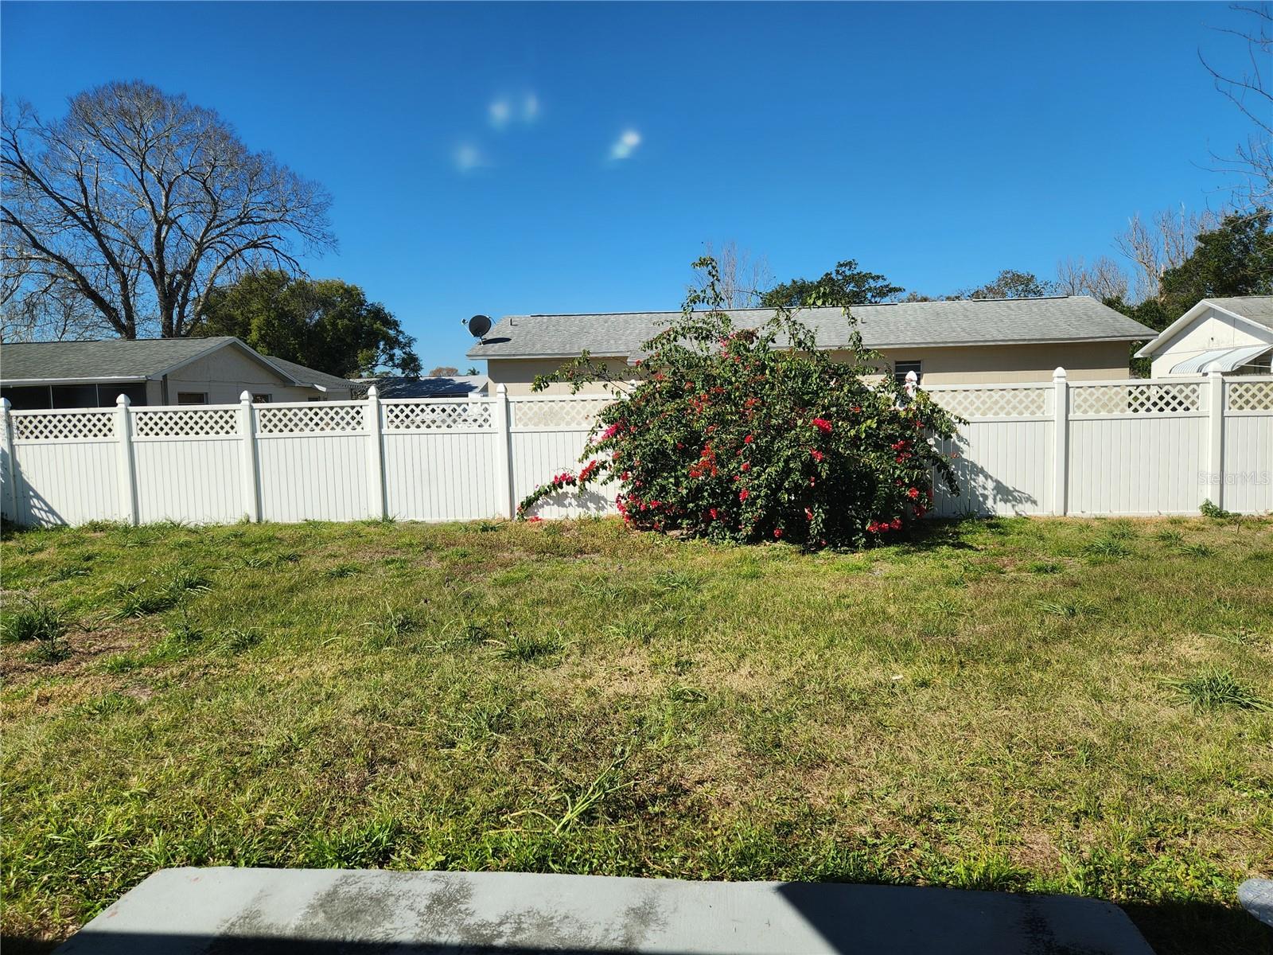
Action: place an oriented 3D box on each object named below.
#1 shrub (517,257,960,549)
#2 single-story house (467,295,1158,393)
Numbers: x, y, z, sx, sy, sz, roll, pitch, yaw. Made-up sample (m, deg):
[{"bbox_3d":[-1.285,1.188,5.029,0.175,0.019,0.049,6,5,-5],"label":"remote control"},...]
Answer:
[{"bbox_3d":[1.193,-0.991,9.906,5.200,3.300,2.500,-1,4,6],"label":"shrub"},{"bbox_3d":[4.124,-2.714,23.400,15.560,4.000,8.000,-1,4,5],"label":"single-story house"}]

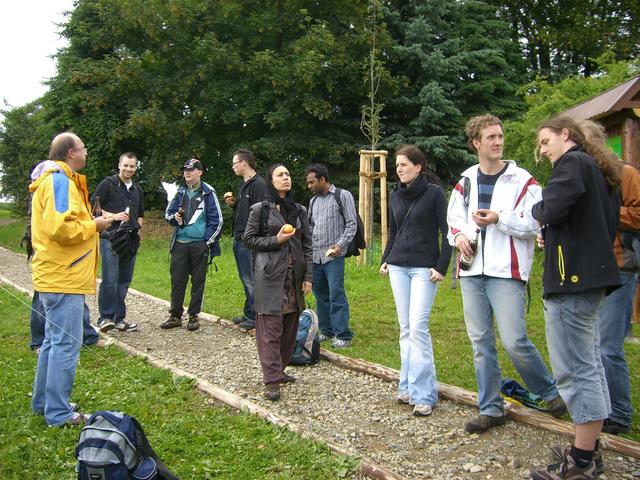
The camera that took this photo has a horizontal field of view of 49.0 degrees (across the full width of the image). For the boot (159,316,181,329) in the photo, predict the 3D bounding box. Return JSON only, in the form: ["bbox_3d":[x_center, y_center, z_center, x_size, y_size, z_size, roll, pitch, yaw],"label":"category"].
[{"bbox_3d":[-1.565,0.858,7.455,0.285,0.115,0.110,-3,5,-35],"label":"boot"}]

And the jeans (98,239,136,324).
[{"bbox_3d":[-2.090,0.387,7.250,0.380,0.970,0.280,-2,4,-22],"label":"jeans"}]

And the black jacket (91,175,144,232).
[{"bbox_3d":[-2.090,-0.359,7.192,0.540,0.660,0.380,-3,5,-37],"label":"black jacket"}]

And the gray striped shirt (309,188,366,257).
[{"bbox_3d":[0.136,-0.155,6.600,0.520,0.740,0.360,3,5,40],"label":"gray striped shirt"}]

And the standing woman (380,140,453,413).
[{"bbox_3d":[0.622,0.261,4.530,0.450,1.680,0.320,1,4,18],"label":"standing woman"}]

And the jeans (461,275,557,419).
[{"bbox_3d":[1.150,0.613,4.322,0.540,0.930,0.450,2,4,27],"label":"jeans"}]

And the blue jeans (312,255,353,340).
[{"bbox_3d":[0.120,0.467,6.677,0.400,0.920,0.310,3,5,33],"label":"blue jeans"}]

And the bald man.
[{"bbox_3d":[-1.575,0.226,4.405,0.540,1.790,0.540,0,4,-3],"label":"bald man"}]

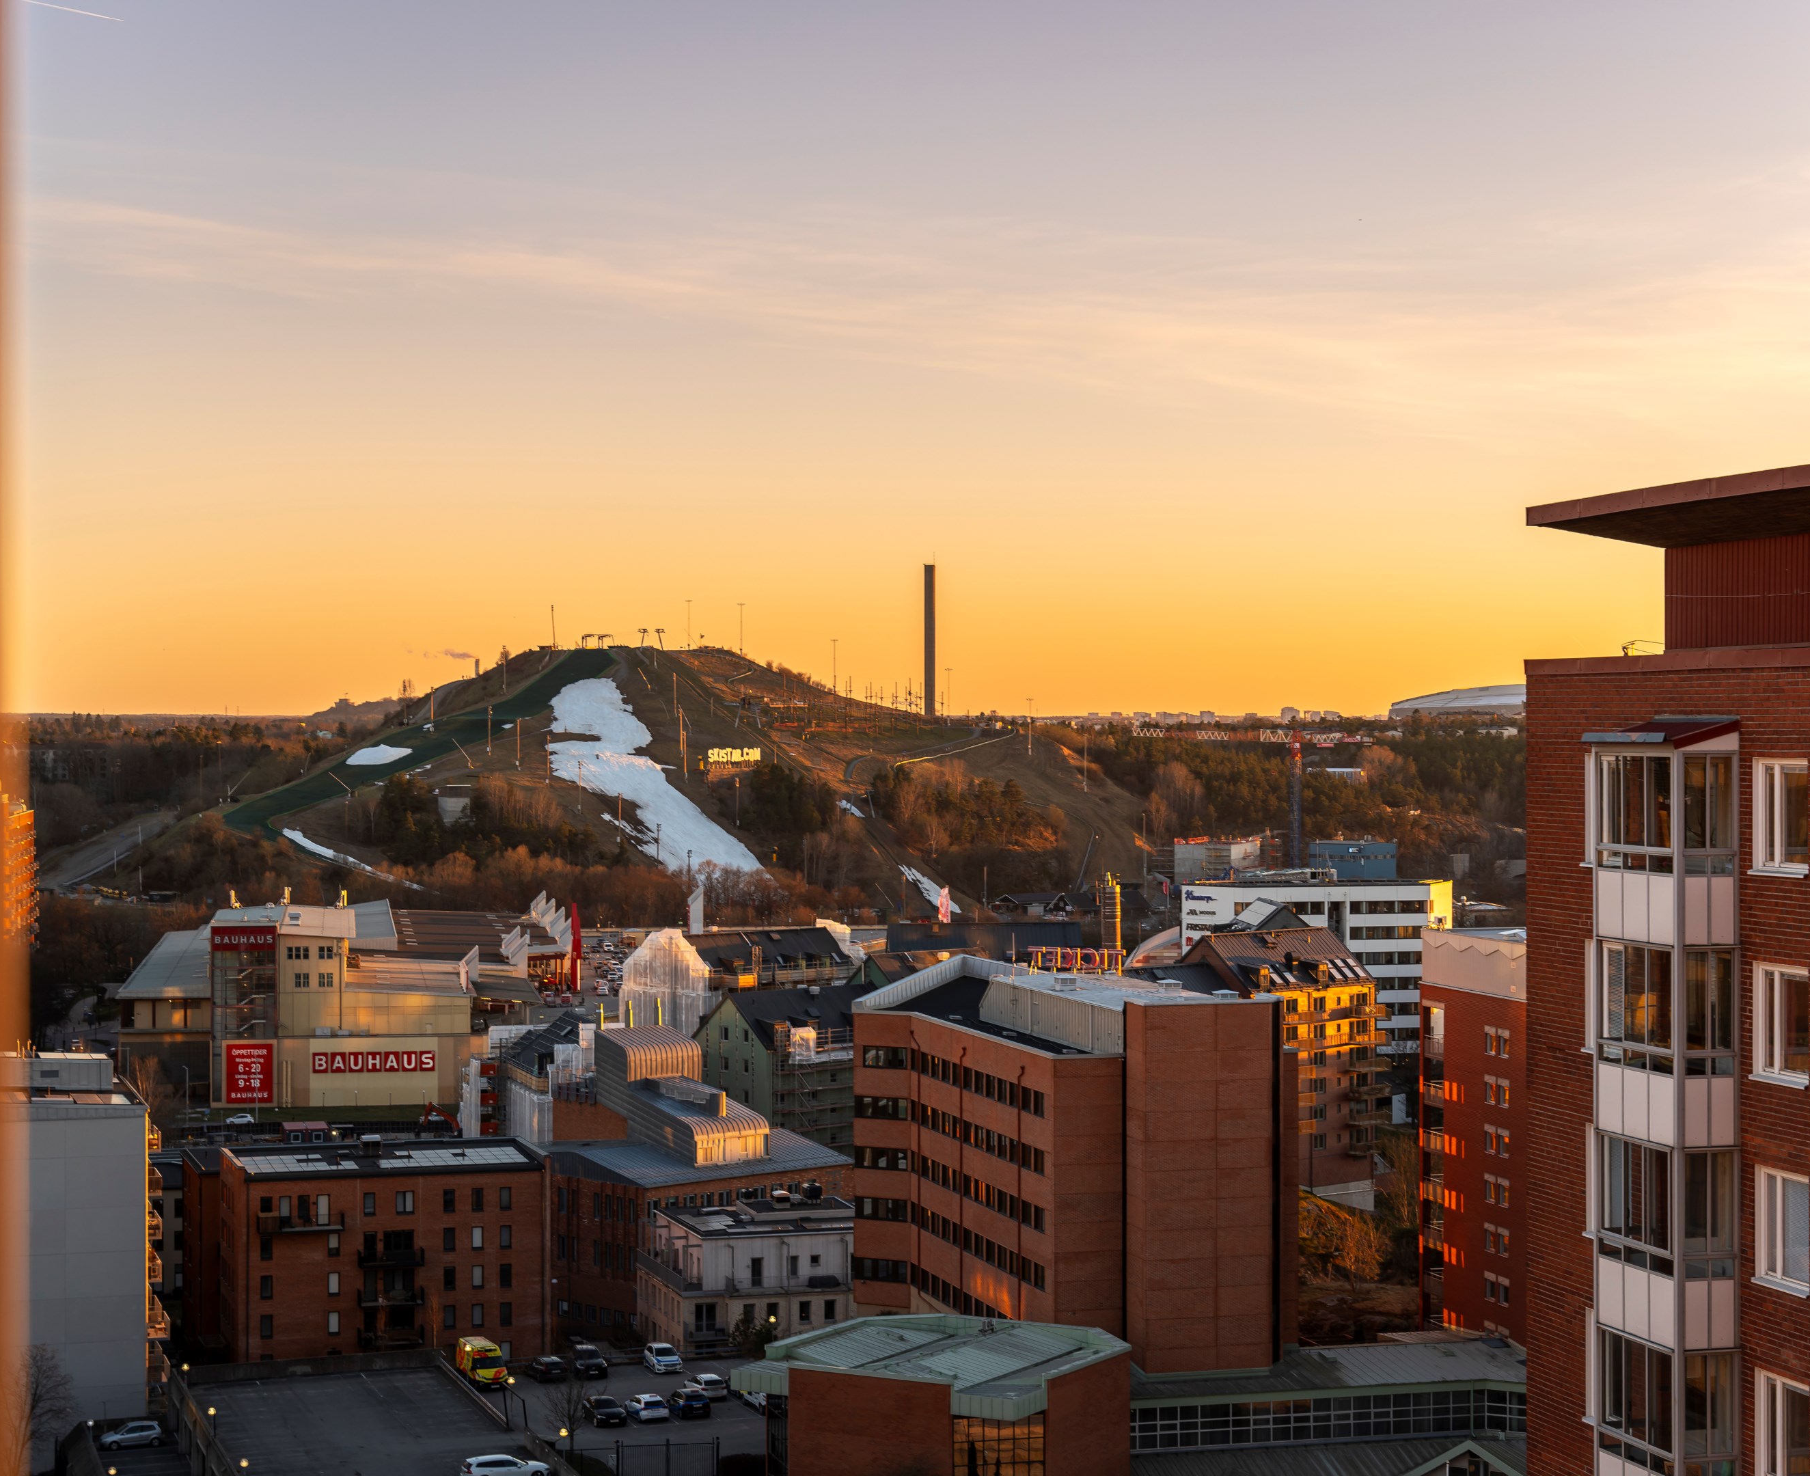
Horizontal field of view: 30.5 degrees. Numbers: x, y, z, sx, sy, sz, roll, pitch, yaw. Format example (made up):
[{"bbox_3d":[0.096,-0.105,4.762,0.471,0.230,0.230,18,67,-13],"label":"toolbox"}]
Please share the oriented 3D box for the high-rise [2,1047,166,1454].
[{"bbox_3d":[-56.900,33.300,220.400,13.700,24.600,19.300,0,0,-19],"label":"high-rise"}]

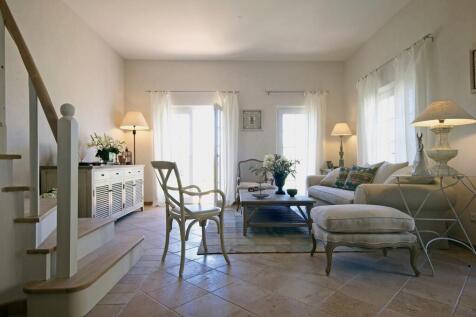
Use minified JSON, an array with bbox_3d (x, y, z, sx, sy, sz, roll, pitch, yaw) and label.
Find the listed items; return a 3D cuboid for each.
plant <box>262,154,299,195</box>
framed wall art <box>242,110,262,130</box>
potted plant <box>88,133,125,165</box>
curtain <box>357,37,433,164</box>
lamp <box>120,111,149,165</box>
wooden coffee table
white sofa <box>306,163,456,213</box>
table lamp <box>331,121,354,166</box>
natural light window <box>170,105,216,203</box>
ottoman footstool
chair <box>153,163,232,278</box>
[{"bbox_3d":[0.650,0.238,4.200,0.540,0.600,0.500,0,0,0],"label":"plant"},{"bbox_3d":[0.300,-0.796,5.770,0.385,0.400,0.030,0,0,0],"label":"framed wall art"},{"bbox_3d":[-2.080,-0.140,4.400,0.550,0.520,0.500,0,0,0],"label":"potted plant"},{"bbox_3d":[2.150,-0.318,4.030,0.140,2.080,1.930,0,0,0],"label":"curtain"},{"bbox_3d":[-1.990,0.042,5.350,0.550,1.880,0.550,0,0,0],"label":"lamp"},{"bbox_3d":[0.503,0.753,4.120,0.960,0.440,1.340,0,0,0],"label":"wooden coffee table"},{"bbox_3d":[1.760,0.532,4.000,0.970,0.880,2.200,0,0,-2],"label":"white sofa"},{"bbox_3d":[1.995,-0.228,5.360,0.425,0.900,0.425,0,0,0],"label":"table lamp"},{"bbox_3d":[-0.935,-0.074,5.830,0.980,2.100,0.100,0,0,0],"label":"natural light window"},{"bbox_3d":[1.100,0.695,2.510,0.820,0.530,0.580,0,0,0],"label":"ottoman footstool"},{"bbox_3d":[-0.405,0.495,2.490,0.570,0.930,0.490,0,-1,-38],"label":"chair"}]

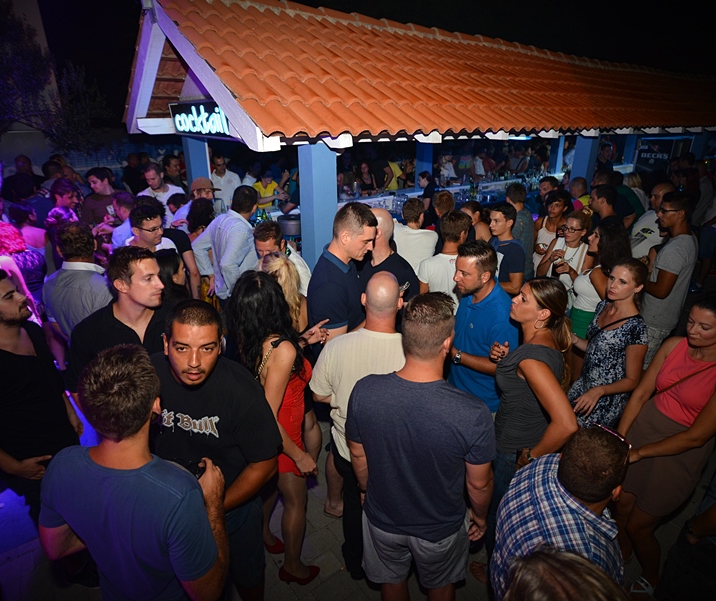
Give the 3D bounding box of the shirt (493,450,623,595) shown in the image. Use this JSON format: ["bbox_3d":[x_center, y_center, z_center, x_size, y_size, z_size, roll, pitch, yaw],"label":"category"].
[{"bbox_3d":[0.480,0.762,1.149,0.360,0.680,0.490,-3,23,-6],"label":"shirt"}]

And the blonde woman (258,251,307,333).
[{"bbox_3d":[-0.380,0.506,2.442,0.340,1.660,0.460,15,27,32],"label":"blonde woman"}]

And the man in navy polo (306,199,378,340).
[{"bbox_3d":[-0.060,0.397,2.417,0.420,1.880,0.540,3,23,7],"label":"man in navy polo"}]

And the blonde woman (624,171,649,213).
[{"bbox_3d":[3.700,-0.959,5.894,0.460,1.660,0.300,-4,23,-9],"label":"blonde woman"}]

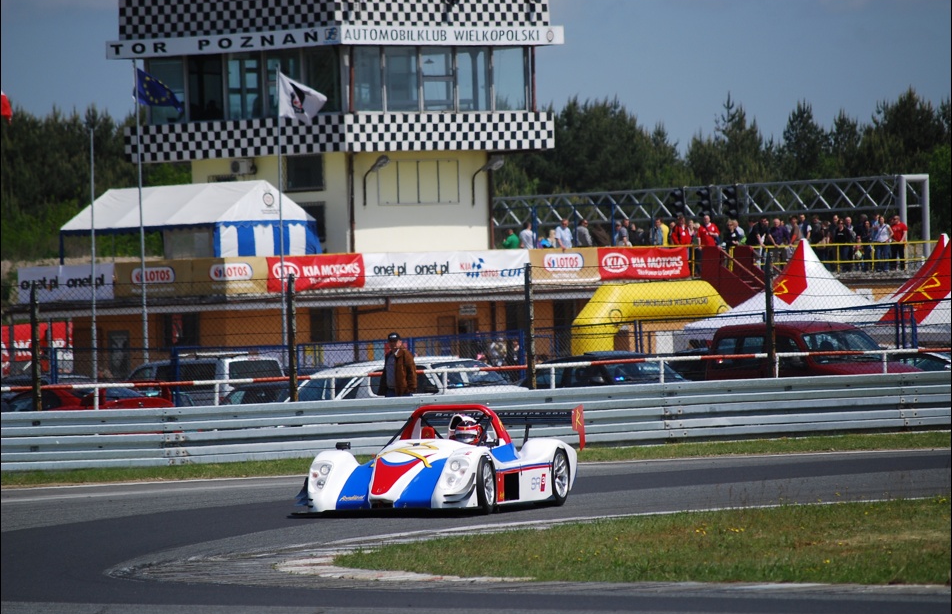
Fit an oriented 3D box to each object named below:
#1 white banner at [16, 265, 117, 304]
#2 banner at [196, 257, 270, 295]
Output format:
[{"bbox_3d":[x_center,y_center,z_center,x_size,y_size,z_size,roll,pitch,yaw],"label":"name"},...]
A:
[{"bbox_3d":[-11.533,-0.662,224.000,3.700,1.020,0.050,-2,0,-45],"label":"white banner"},{"bbox_3d":[-6.981,-0.862,228.500,3.050,1.040,0.050,-2,0,-45],"label":"banner"}]

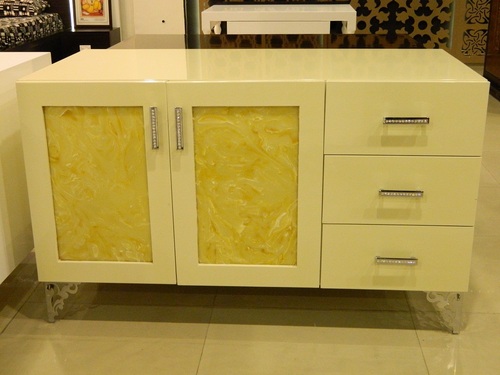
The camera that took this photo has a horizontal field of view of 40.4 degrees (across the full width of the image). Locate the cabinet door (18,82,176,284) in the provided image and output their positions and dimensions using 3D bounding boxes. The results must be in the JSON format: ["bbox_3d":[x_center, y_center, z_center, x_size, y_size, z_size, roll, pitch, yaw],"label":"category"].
[{"bbox_3d":[-0.408,0.001,1.848,0.398,0.580,0.040,1,19,4],"label":"cabinet door"}]

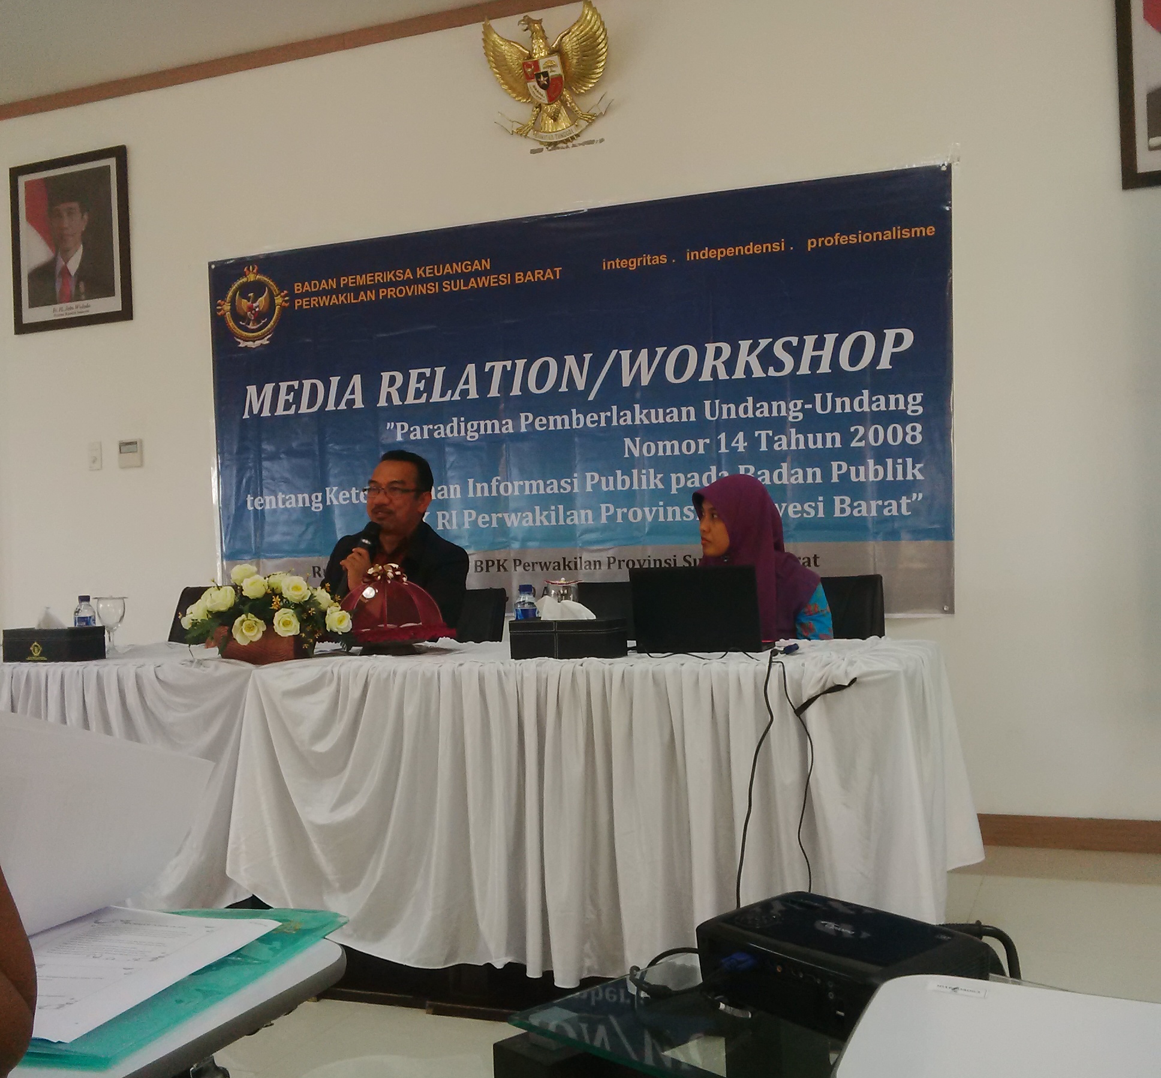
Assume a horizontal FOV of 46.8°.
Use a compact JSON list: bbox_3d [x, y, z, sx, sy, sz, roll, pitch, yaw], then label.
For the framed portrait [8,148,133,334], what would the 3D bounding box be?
[{"bbox_3d":[-2.217,-1.280,5.778,0.655,0.738,0.035,-2,0,23],"label":"framed portrait"}]

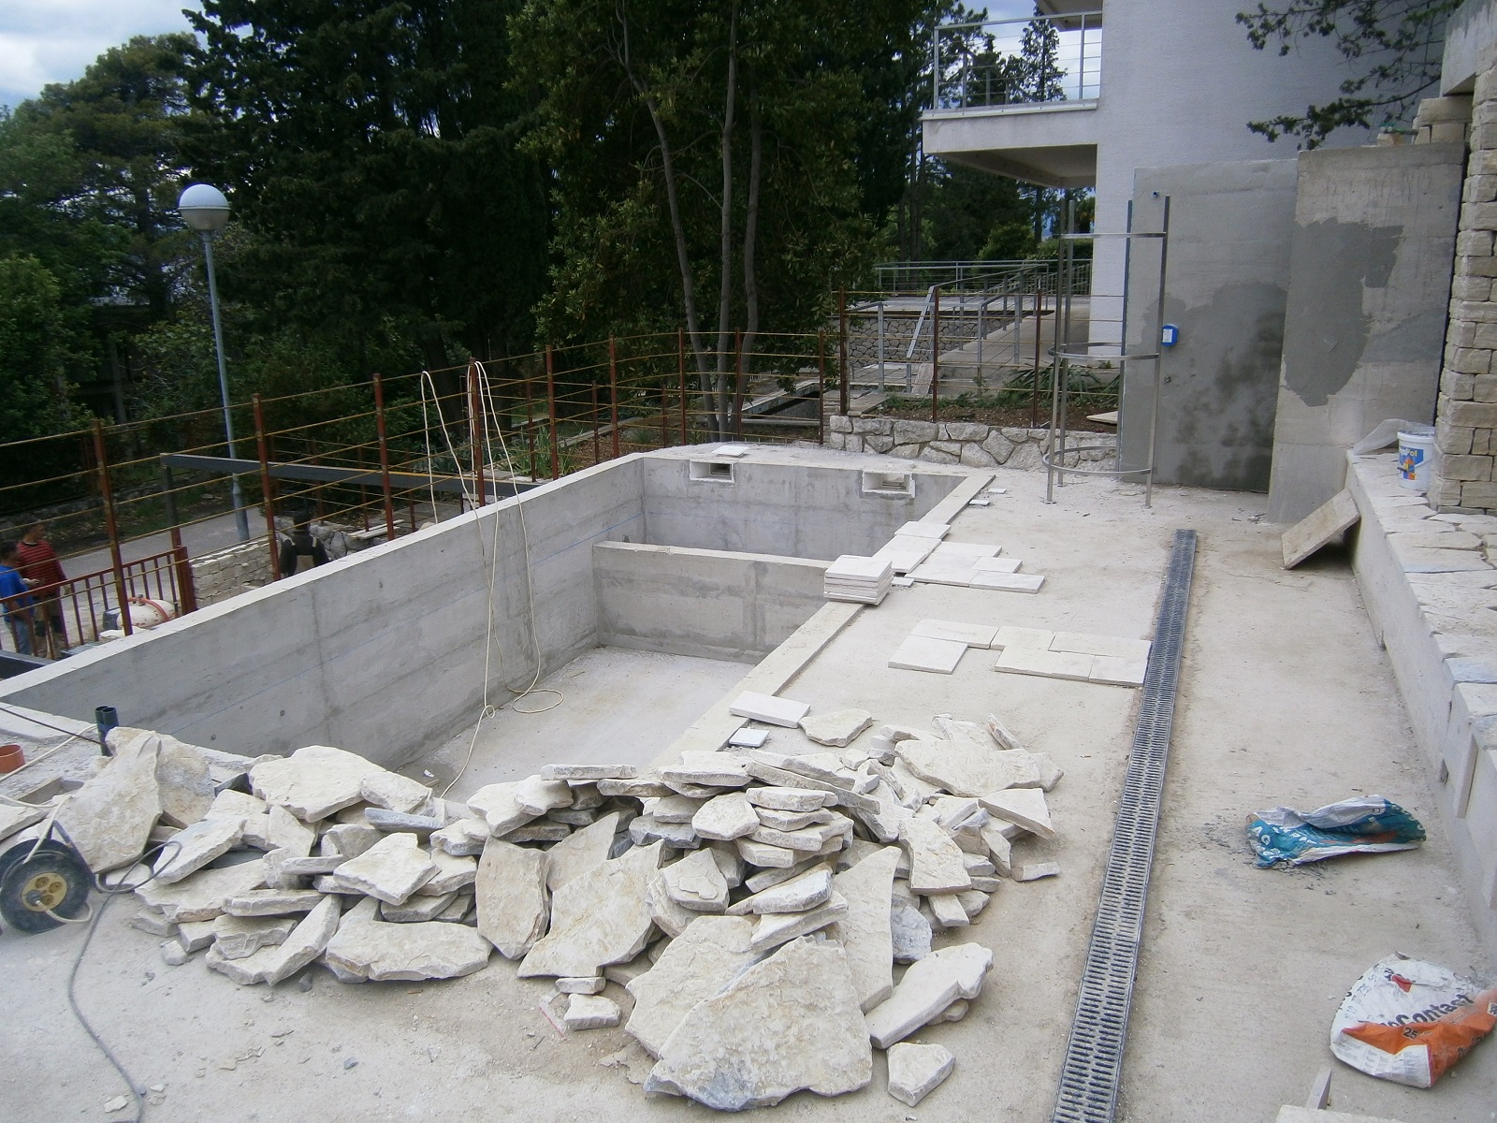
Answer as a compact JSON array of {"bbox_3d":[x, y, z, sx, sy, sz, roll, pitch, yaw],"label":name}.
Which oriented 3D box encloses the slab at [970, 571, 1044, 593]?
[{"bbox_3d":[1.526,0.125,6.605,0.389,0.027,0.298,6,17,26],"label":"slab"}]

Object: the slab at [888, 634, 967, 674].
[{"bbox_3d":[0.882,0.454,5.486,0.314,0.025,0.402,5,17,22],"label":"slab"}]

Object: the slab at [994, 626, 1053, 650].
[{"bbox_3d":[1.384,0.397,5.664,0.274,0.027,0.283,5,17,22],"label":"slab"}]

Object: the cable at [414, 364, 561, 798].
[{"bbox_3d":[-2.134,-0.026,8.527,0.900,2.750,2.000,5,17,22],"label":"cable"}]

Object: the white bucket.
[{"bbox_3d":[3.793,-0.580,6.359,0.275,0.315,0.275,-1,15,0],"label":"white bucket"}]

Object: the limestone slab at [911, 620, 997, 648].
[{"bbox_3d":[1.059,0.370,5.775,0.408,0.025,0.290,5,17,22],"label":"limestone slab"}]

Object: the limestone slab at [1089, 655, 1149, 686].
[{"bbox_3d":[1.716,0.510,5.219,0.231,0.025,0.305,5,17,22],"label":"limestone slab"}]

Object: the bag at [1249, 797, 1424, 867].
[{"bbox_3d":[1.913,0.892,3.733,0.550,0.100,0.240,-4,15,-7],"label":"bag"}]

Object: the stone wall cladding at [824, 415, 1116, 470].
[{"bbox_3d":[2.027,-1.115,10.440,2.800,0.360,0.250,8,18,29],"label":"stone wall cladding"}]

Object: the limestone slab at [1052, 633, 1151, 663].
[{"bbox_3d":[1.729,0.423,5.531,0.457,0.025,0.290,5,17,22],"label":"limestone slab"}]

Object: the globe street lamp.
[{"bbox_3d":[-5.234,-1.862,11.220,0.510,3.600,0.510,5,17,22],"label":"globe street lamp"}]

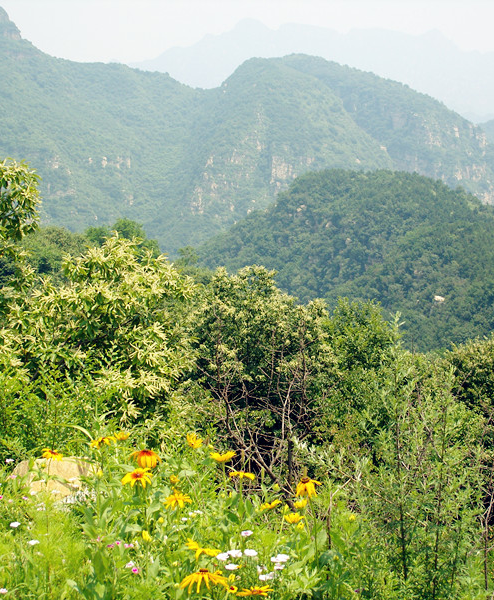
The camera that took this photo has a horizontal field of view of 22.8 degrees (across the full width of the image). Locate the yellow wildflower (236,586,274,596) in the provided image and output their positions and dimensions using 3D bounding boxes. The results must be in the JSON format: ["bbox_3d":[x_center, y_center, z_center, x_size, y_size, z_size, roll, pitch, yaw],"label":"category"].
[{"bbox_3d":[0.015,0.595,2.500,0.080,0.018,0.080,0,4,0],"label":"yellow wildflower"}]

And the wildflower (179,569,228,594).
[{"bbox_3d":[-0.085,0.552,2.400,0.094,0.038,0.094,0,4,-2],"label":"wildflower"}]

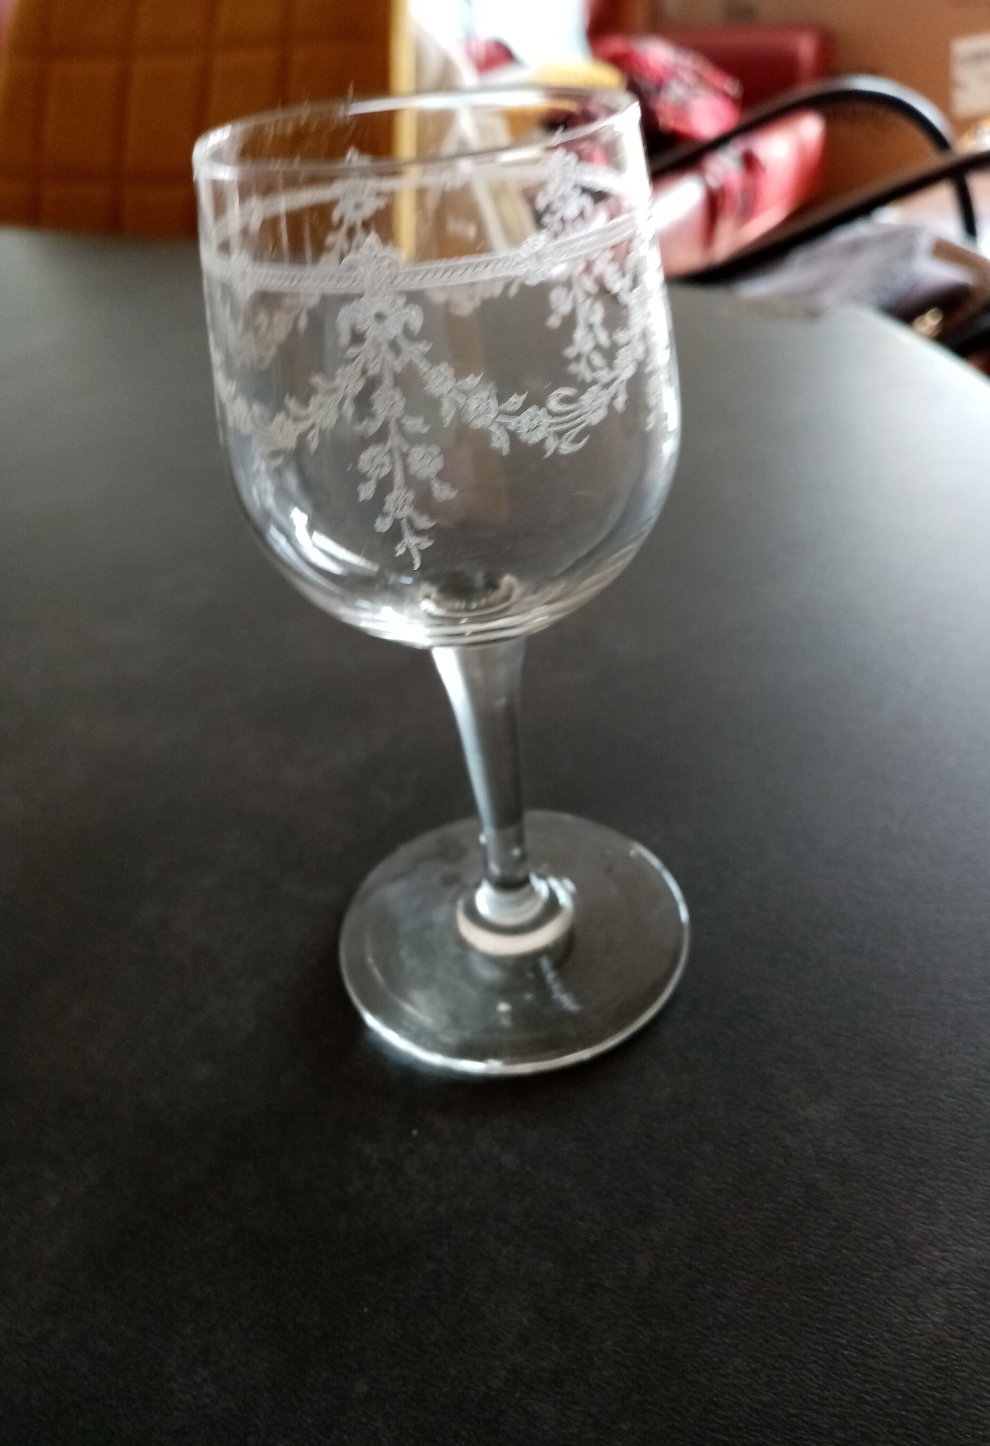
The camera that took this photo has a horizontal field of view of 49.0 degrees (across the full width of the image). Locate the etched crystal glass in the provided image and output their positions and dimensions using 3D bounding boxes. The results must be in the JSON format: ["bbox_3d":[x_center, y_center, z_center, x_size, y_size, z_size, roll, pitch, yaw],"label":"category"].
[{"bbox_3d":[-0.003,-0.016,0.169,0.067,0.138,0.067,-7,37,0],"label":"etched crystal glass"}]

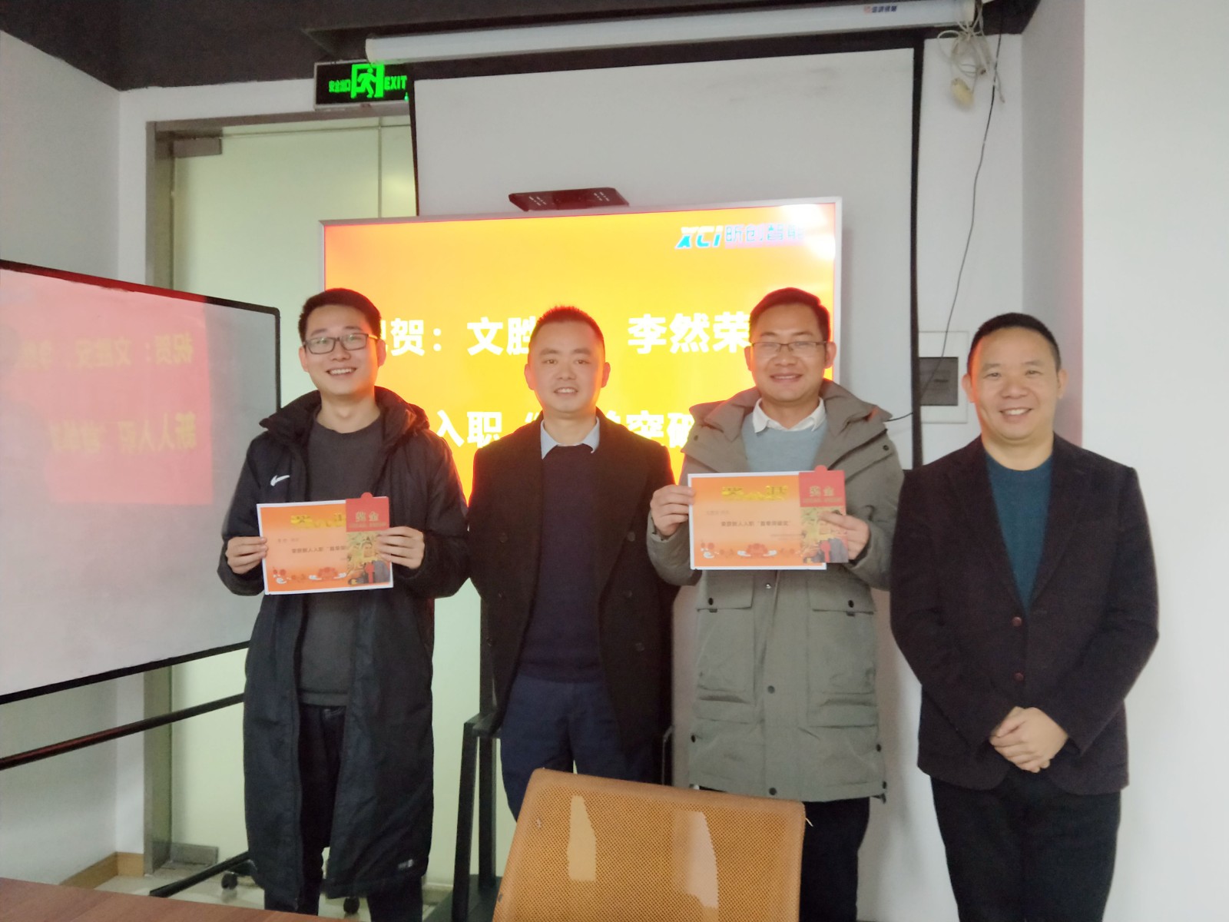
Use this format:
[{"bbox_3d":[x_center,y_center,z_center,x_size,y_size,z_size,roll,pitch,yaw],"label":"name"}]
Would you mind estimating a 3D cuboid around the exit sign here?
[{"bbox_3d":[-0.769,-1.186,2.790,0.353,0.142,0.030,0,0,8],"label":"exit sign"}]

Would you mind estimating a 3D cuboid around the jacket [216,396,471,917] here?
[{"bbox_3d":[-0.602,0.405,1.980,0.560,1.150,0.400,0,0,-8],"label":"jacket"}]

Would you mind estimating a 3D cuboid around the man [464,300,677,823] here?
[{"bbox_3d":[-0.100,0.500,2.080,0.500,1.720,0.320,0,0,-1],"label":"man"}]

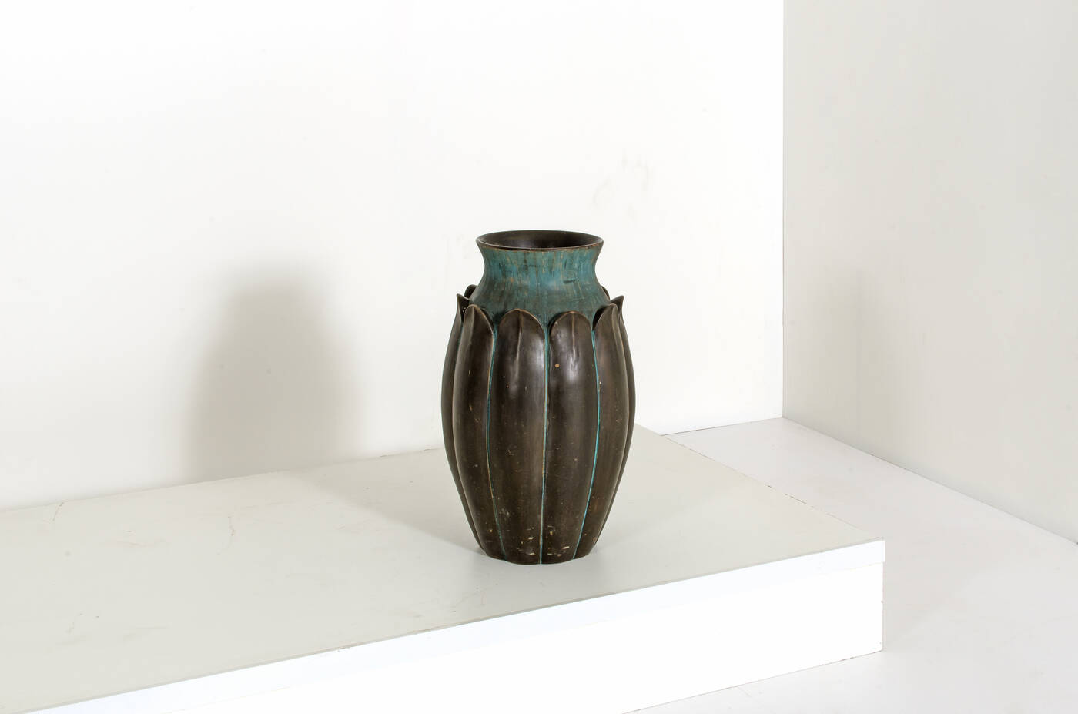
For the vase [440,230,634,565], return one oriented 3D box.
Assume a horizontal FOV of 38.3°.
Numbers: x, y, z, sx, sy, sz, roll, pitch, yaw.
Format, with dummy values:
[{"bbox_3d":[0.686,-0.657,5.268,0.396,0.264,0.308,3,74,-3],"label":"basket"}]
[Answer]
[{"bbox_3d":[0.000,0.053,2.069,0.257,0.420,0.257,0,13,0],"label":"vase"}]

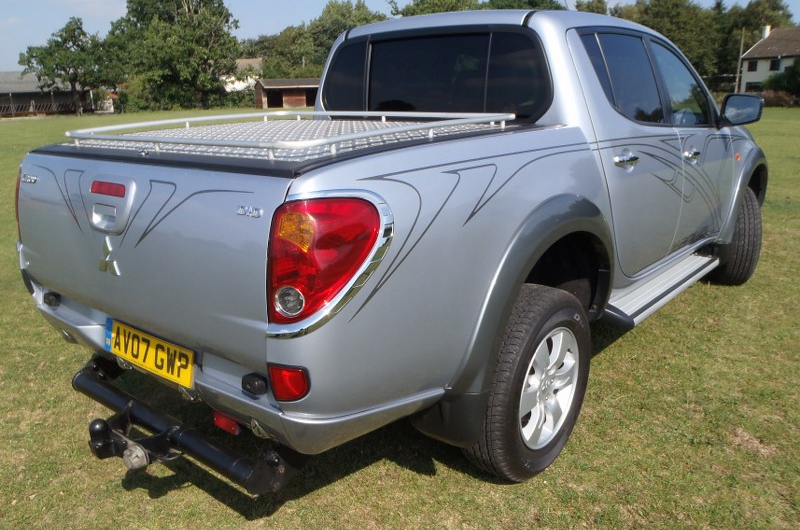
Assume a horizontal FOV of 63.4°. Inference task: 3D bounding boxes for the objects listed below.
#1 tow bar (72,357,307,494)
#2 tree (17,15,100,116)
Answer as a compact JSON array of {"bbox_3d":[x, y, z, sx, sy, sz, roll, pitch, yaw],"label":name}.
[{"bbox_3d":[-0.816,0.511,2.112,1.100,0.170,0.380,10,18,39],"label":"tow bar"},{"bbox_3d":[-35.571,-20.807,68.000,7.900,9.500,7.900,-8,16,-25],"label":"tree"}]

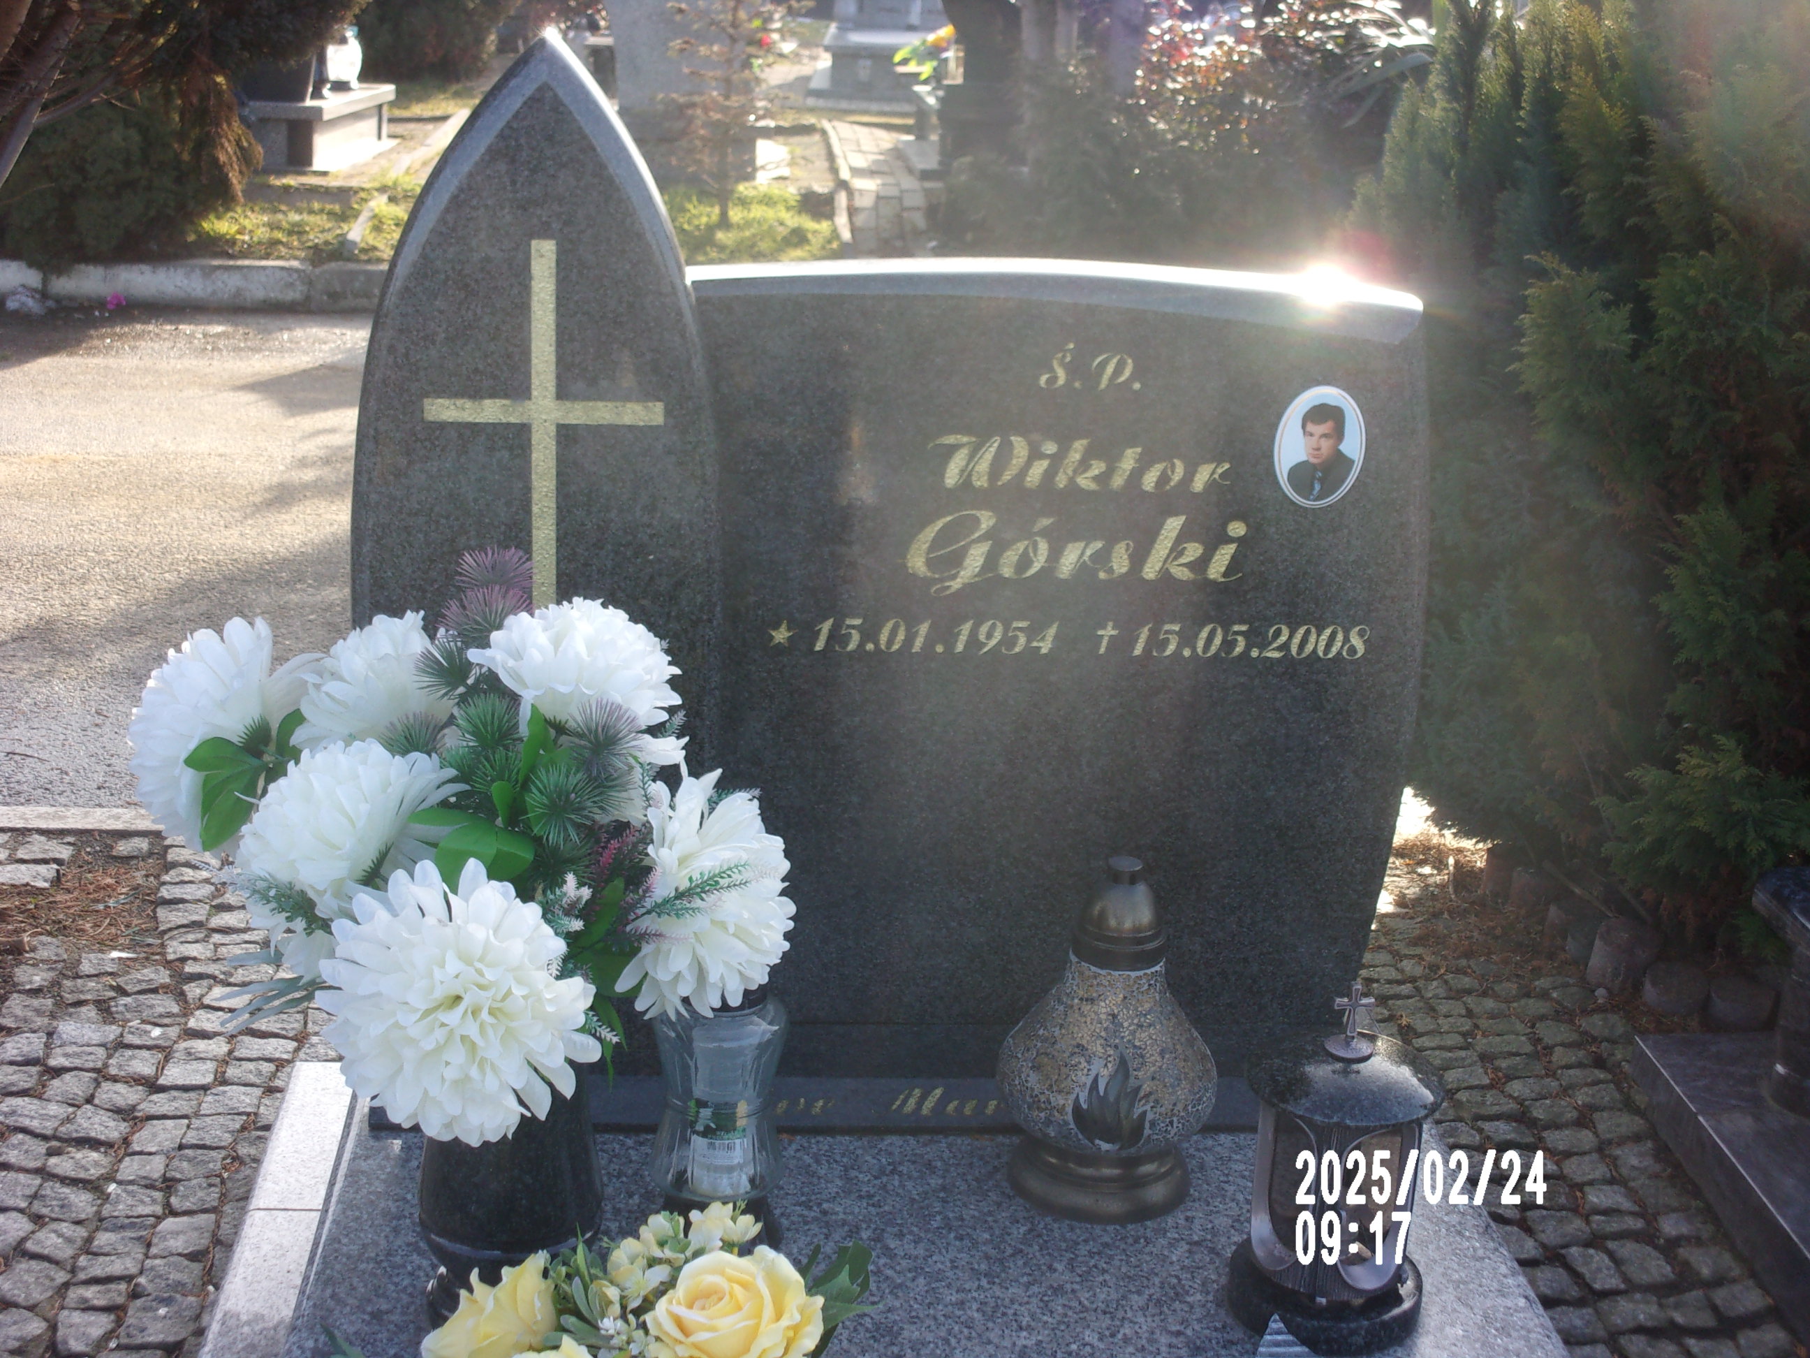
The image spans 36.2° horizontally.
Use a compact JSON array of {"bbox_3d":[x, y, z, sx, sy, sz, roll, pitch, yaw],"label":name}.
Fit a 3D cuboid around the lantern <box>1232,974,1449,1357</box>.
[{"bbox_3d":[0.373,0.402,2.383,0.168,0.307,0.168,1,17,-5],"label":"lantern"}]

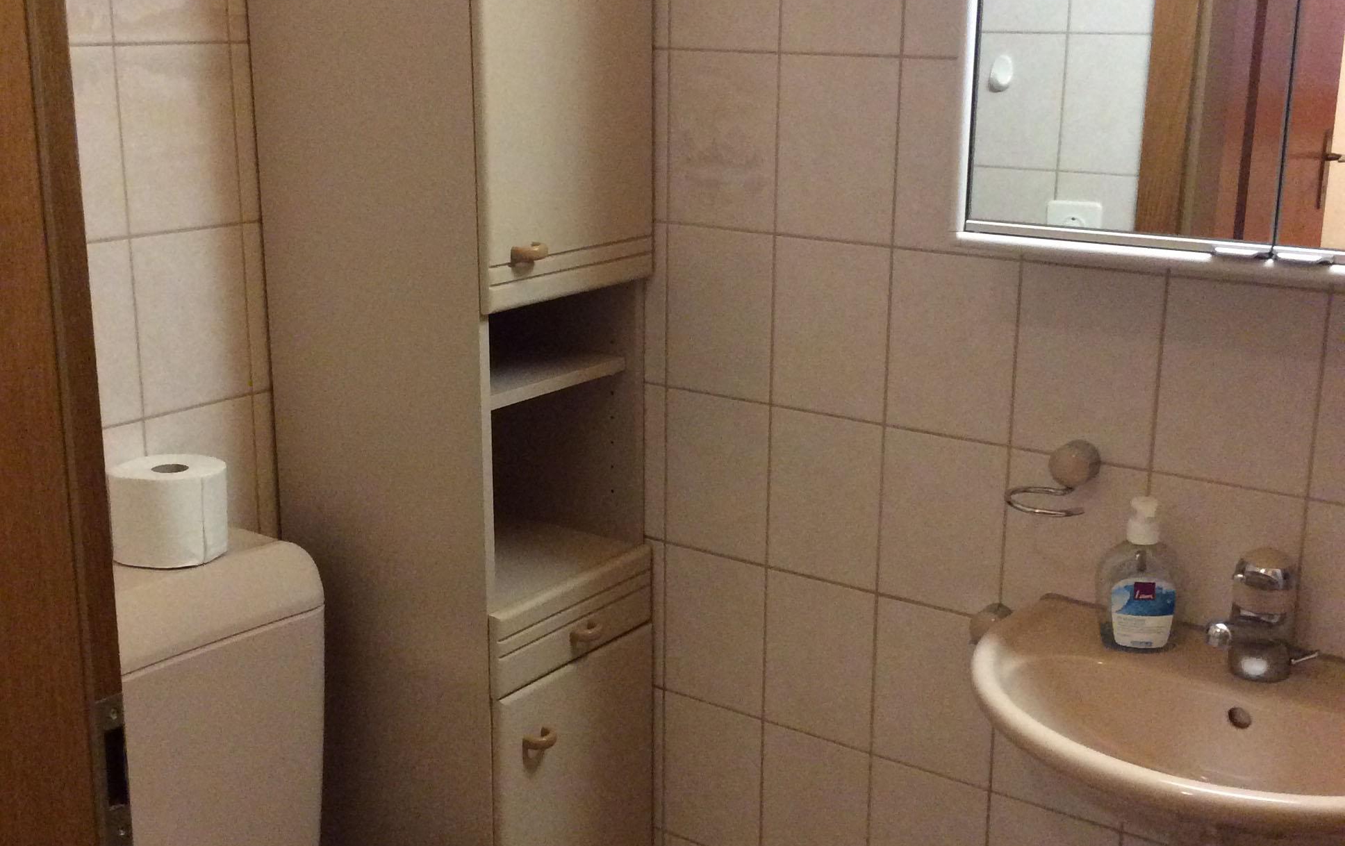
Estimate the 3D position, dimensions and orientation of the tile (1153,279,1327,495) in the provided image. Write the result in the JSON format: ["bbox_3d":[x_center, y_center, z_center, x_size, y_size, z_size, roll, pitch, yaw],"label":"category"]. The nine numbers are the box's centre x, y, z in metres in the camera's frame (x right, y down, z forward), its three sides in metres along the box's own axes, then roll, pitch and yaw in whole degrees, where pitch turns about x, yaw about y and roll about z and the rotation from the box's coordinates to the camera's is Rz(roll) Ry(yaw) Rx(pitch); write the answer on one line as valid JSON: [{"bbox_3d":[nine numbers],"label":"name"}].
[{"bbox_3d":[0.547,-0.036,1.603,0.149,0.198,0.010,11,18,34],"label":"tile"}]

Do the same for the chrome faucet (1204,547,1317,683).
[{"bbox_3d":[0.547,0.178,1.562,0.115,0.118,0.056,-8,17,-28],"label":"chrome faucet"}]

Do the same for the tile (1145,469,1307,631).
[{"bbox_3d":[0.545,0.157,1.654,0.149,0.198,0.010,11,18,34],"label":"tile"}]

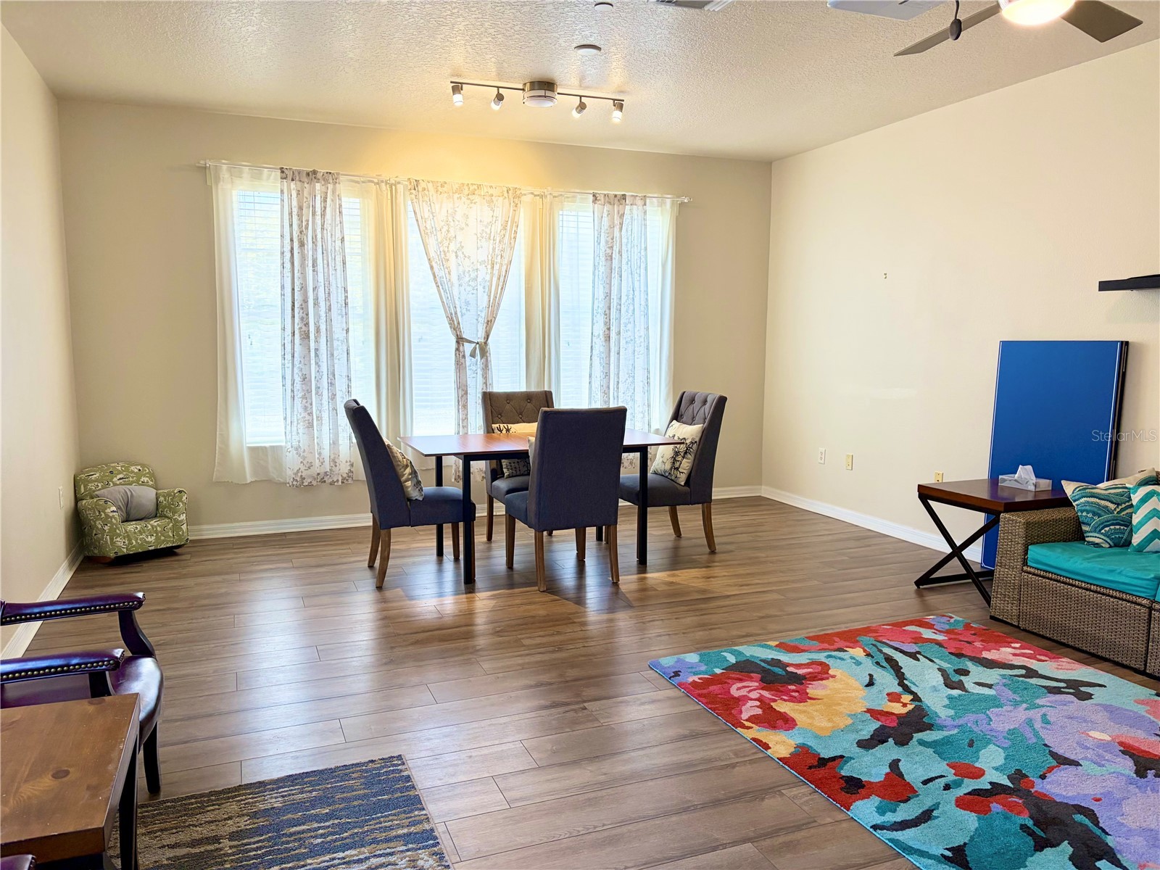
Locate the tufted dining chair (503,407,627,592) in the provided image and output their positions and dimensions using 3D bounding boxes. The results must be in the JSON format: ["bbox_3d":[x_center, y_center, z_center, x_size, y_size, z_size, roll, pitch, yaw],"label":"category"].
[{"bbox_3d":[-0.089,0.323,5.056,0.500,1.020,0.650,-3,7,-22],"label":"tufted dining chair"}]

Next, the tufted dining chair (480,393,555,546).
[{"bbox_3d":[-0.325,0.229,5.692,0.490,1.004,0.665,-3,7,-22],"label":"tufted dining chair"}]

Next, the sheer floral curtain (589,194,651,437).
[{"bbox_3d":[0.313,-0.765,6.724,0.520,2.129,0.100,-3,7,-22],"label":"sheer floral curtain"}]

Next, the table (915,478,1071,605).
[{"bbox_3d":[2.245,0.586,4.708,0.570,0.590,0.560,-3,7,-22],"label":"table"}]

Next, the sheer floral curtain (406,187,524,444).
[{"bbox_3d":[-0.805,-0.715,6.276,0.831,2.132,0.100,-3,7,-22],"label":"sheer floral curtain"}]

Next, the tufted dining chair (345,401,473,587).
[{"bbox_3d":[-0.983,0.309,5.016,0.665,1.004,0.490,-3,7,-22],"label":"tufted dining chair"}]

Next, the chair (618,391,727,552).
[{"bbox_3d":[0.533,0.238,5.639,0.665,1.004,0.490,-3,7,-22],"label":"chair"}]

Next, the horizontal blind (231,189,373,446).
[{"bbox_3d":[-1.900,-0.793,6.063,0.870,1.740,0.060,-3,7,-22],"label":"horizontal blind"}]

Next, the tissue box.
[{"bbox_3d":[2.384,0.255,4.676,0.120,0.055,0.215,-3,8,-28],"label":"tissue box"}]

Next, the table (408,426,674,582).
[{"bbox_3d":[-0.269,0.406,5.447,1.560,0.760,0.890,-3,7,-22],"label":"table"}]

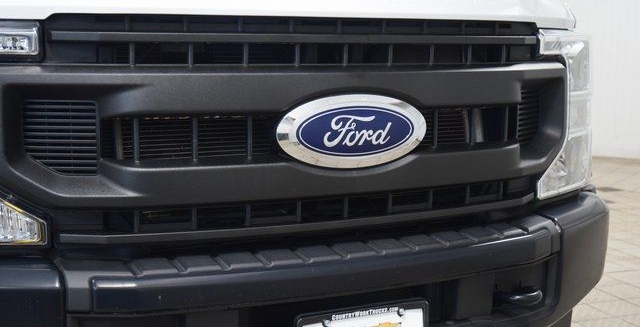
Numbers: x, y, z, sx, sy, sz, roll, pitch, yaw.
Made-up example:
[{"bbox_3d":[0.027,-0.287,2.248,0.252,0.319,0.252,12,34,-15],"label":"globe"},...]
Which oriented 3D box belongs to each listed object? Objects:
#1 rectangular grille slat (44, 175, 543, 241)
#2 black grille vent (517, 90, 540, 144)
[{"bbox_3d":[0.034,0.095,1.993,1.180,0.072,0.125,-3,8,-26],"label":"rectangular grille slat"},{"bbox_3d":[0.524,-0.114,2.283,0.045,0.140,0.148,7,10,41],"label":"black grille vent"}]

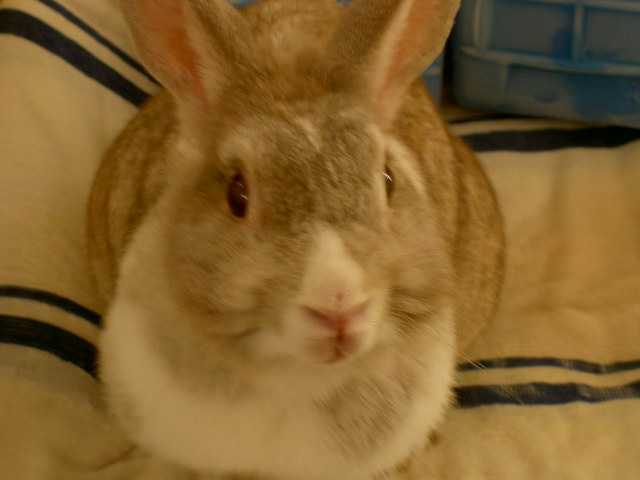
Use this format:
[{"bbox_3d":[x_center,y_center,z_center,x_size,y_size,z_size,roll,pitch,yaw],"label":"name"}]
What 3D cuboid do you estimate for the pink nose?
[{"bbox_3d":[0.005,0.025,0.725,0.021,0.011,0.010,1,30,-9],"label":"pink nose"}]

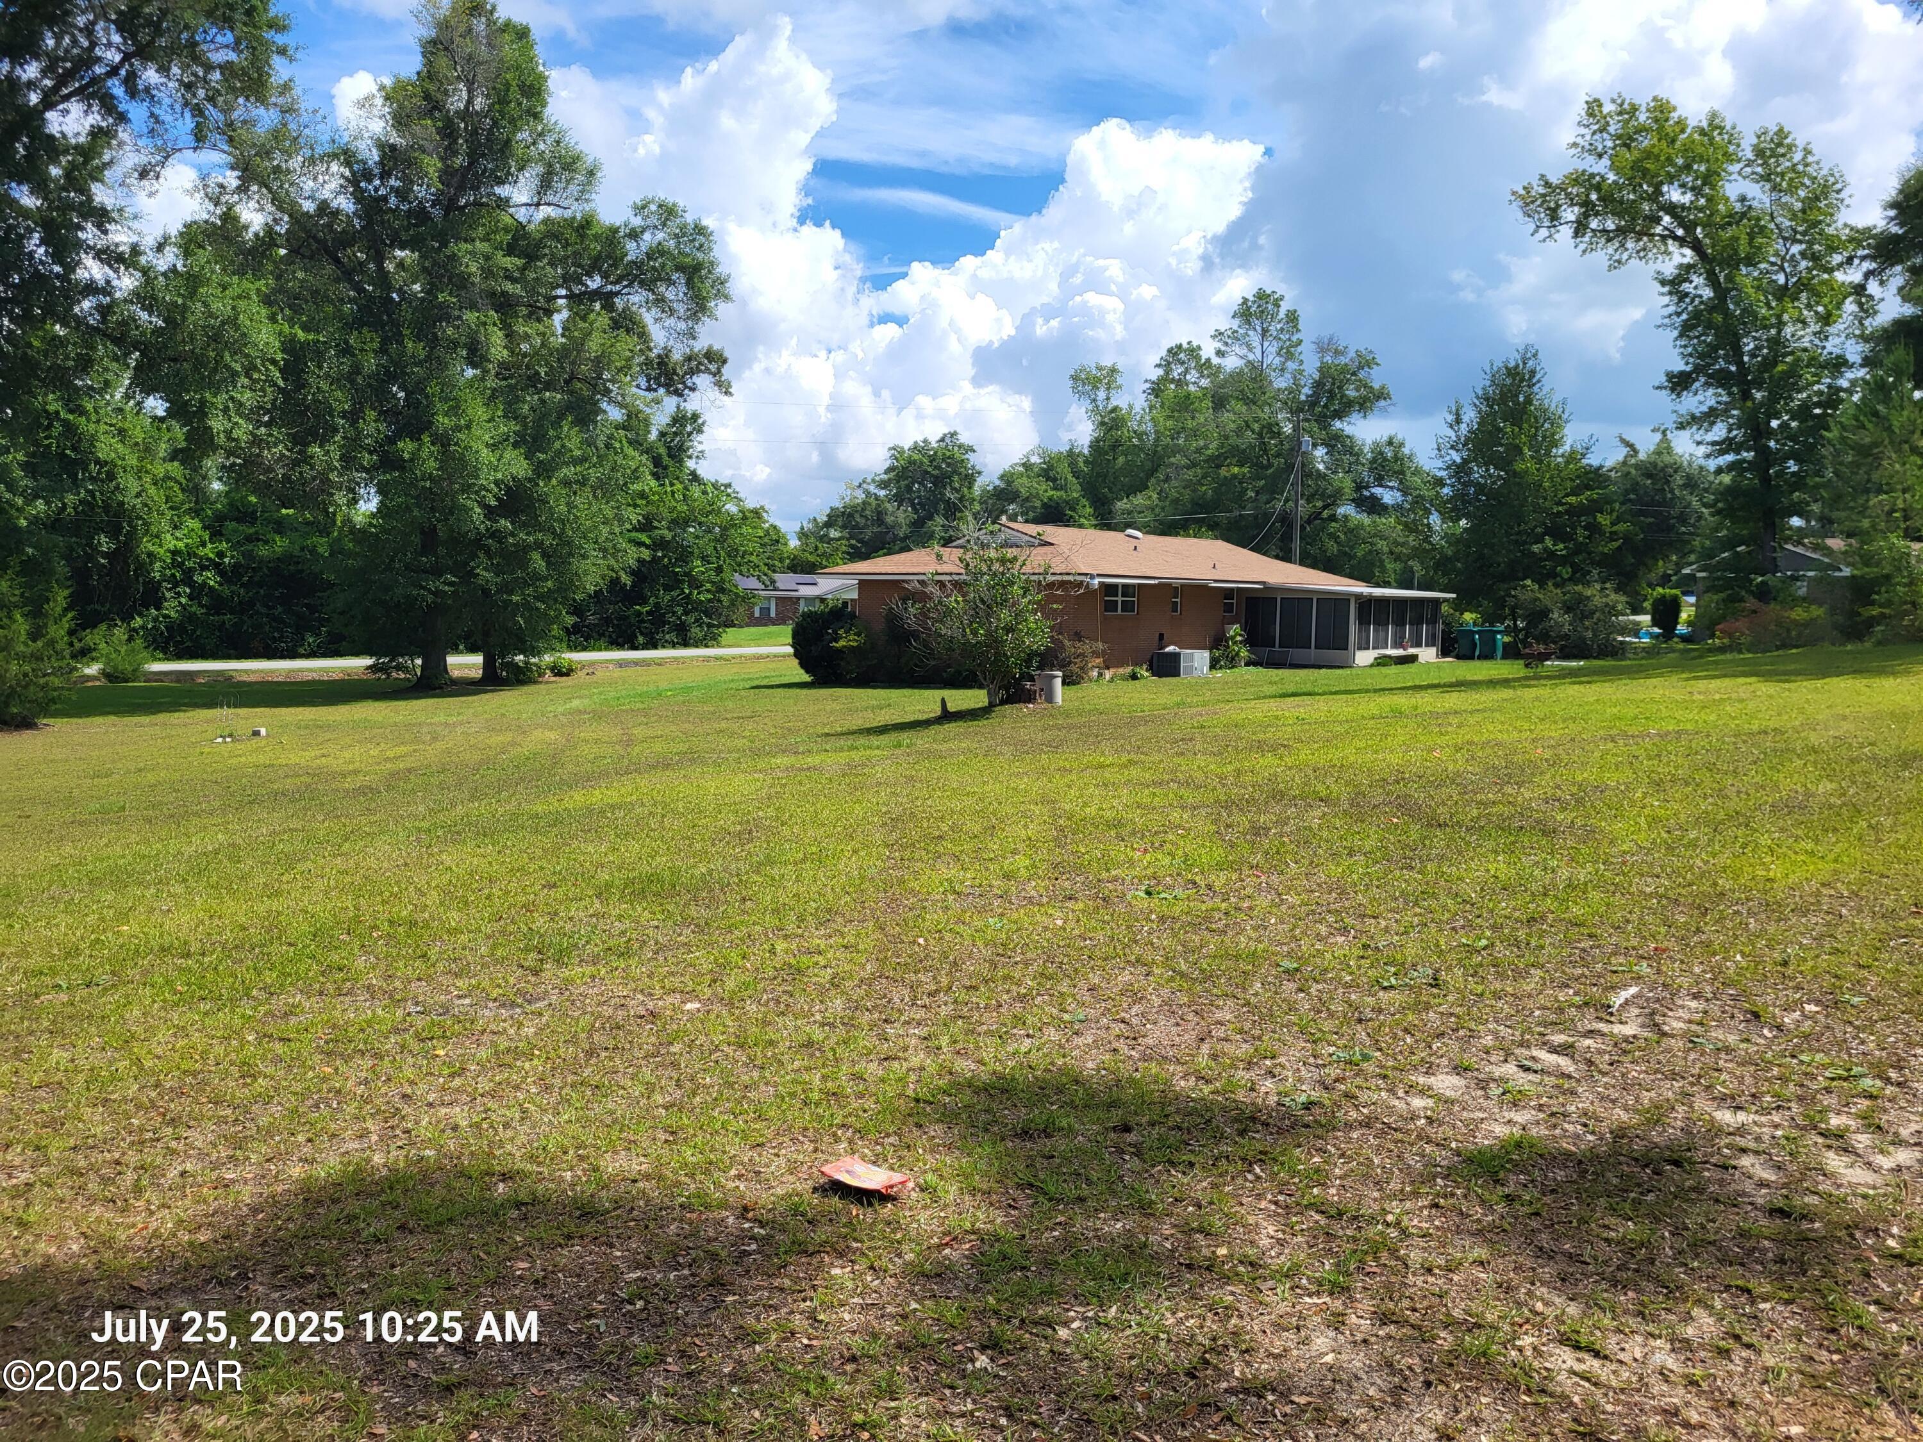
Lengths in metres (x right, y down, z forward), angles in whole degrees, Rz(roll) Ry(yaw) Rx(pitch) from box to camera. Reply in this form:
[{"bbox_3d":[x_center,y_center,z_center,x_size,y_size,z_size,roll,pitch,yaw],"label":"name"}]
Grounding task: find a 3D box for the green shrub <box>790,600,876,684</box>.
[{"bbox_3d":[-3.623,-2.242,41.500,2.451,2.372,2.329,1,5,-5],"label":"green shrub"}]

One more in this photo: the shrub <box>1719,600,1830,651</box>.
[{"bbox_3d":[28.356,-3.360,50.500,3.577,1.835,2.683,4,6,29],"label":"shrub"}]

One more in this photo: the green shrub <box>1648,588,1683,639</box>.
[{"bbox_3d":[27.773,-4.208,57.000,1.281,2.070,1.281,3,5,26],"label":"green shrub"}]

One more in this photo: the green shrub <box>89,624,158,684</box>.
[{"bbox_3d":[-27.558,-2.197,47.500,1.924,1.976,1.827,-2,6,-30],"label":"green shrub"}]

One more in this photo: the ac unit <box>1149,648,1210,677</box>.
[{"bbox_3d":[6.319,-1.657,41.414,0.902,0.695,1.500,5,6,37],"label":"ac unit"}]

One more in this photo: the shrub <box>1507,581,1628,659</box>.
[{"bbox_3d":[20.954,-3.481,50.000,3.841,2.750,3.073,3,5,23],"label":"shrub"}]

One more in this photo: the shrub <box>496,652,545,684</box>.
[{"bbox_3d":[-13.886,-1.656,45.500,1.539,0.995,1.385,0,5,-17],"label":"shrub"}]

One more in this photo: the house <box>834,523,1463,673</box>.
[{"bbox_3d":[6.888,-4.034,47.498,12.971,4.277,20.069,5,6,37],"label":"house"}]

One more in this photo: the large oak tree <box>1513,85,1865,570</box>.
[{"bbox_3d":[26.631,-12.862,53.500,11.499,19.977,10.349,3,5,26],"label":"large oak tree"}]

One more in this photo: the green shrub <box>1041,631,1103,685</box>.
[{"bbox_3d":[2.816,-1.617,36.600,1.633,1.447,1.469,1,5,4],"label":"green shrub"}]

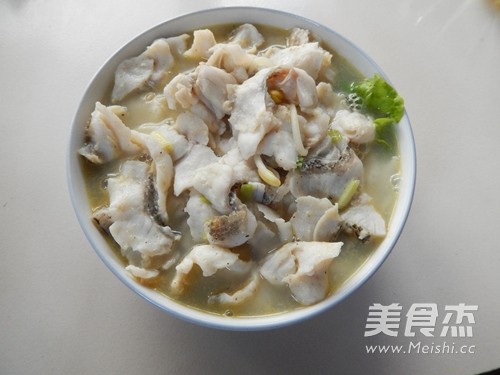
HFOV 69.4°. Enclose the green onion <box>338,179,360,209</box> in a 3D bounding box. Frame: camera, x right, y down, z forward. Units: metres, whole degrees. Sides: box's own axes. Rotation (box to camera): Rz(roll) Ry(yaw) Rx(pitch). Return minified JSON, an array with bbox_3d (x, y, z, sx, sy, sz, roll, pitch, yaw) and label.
[{"bbox_3d":[0.061,0.004,0.222,0.006,0.005,0.022,31,73,9],"label":"green onion"}]

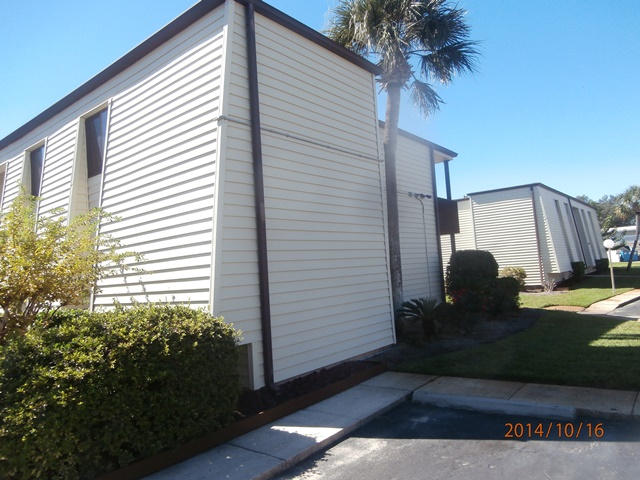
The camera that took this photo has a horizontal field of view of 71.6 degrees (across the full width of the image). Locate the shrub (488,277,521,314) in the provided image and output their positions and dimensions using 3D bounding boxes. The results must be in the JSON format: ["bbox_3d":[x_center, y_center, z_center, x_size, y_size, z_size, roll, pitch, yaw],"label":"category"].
[{"bbox_3d":[5.894,1.773,14.175,1.080,1.200,1.080,-7,-5,39],"label":"shrub"}]

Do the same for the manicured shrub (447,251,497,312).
[{"bbox_3d":[5.284,1.421,15.375,1.750,2.050,1.750,-7,-5,39],"label":"manicured shrub"}]

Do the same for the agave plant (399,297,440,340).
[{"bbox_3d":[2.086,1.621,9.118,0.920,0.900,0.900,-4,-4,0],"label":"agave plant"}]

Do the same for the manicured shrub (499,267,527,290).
[{"bbox_3d":[10.152,2.057,23.400,1.450,1.300,1.400,-7,-5,39],"label":"manicured shrub"}]

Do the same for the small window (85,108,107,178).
[{"bbox_3d":[-4.364,-1.948,8.839,1.260,1.240,0.120,-7,-5,39],"label":"small window"}]

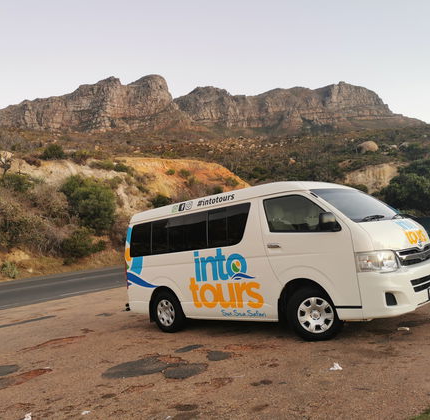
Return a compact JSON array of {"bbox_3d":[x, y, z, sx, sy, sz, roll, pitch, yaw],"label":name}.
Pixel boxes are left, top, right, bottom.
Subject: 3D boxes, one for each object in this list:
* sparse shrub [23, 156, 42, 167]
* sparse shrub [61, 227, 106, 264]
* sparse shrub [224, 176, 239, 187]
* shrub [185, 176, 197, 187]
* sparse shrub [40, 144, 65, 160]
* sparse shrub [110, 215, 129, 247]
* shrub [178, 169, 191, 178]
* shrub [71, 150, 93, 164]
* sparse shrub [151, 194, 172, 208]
[{"bbox_3d":[-12.534,-3.365,30.000,1.236,0.755,1.175,-1,-3,-23],"label":"sparse shrub"},{"bbox_3d":[-6.172,1.666,20.500,2.065,1.783,1.962,-1,-3,-17],"label":"sparse shrub"},{"bbox_3d":[1.775,-3.067,47.000,1.670,1.040,1.340,-2,-3,0],"label":"sparse shrub"},{"bbox_3d":[-2.313,-2.806,43.000,1.150,0.950,1.090,-2,-3,0],"label":"shrub"},{"bbox_3d":[-13.765,-4.871,37.000,2.140,1.310,1.820,-2,-3,0],"label":"sparse shrub"},{"bbox_3d":[-5.029,1.079,23.000,1.053,1.685,1.000,-1,-3,-12],"label":"sparse shrub"},{"bbox_3d":[-2.374,-2.841,34.000,1.090,0.778,1.035,-2,-3,-4],"label":"shrub"},{"bbox_3d":[-11.614,-4.567,38.000,1.690,1.180,1.520,-2,-3,0],"label":"shrub"},{"bbox_3d":[-3.552,-0.531,29.000,1.461,0.996,1.388,-2,-3,-7],"label":"sparse shrub"}]

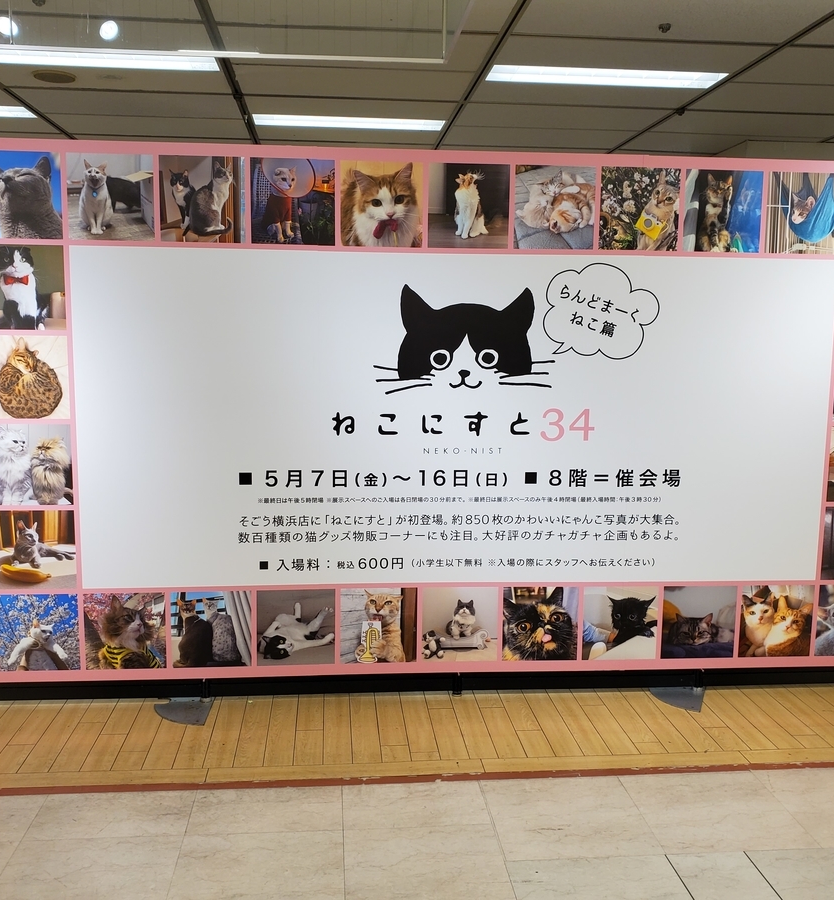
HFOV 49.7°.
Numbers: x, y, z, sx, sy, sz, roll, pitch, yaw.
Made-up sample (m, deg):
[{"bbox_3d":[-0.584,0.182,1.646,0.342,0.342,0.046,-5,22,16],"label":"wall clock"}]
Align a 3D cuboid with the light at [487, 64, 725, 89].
[{"bbox_3d":[0.997,-1.985,4.765,1.230,0.060,0.280,0,8,-5],"label":"light"}]

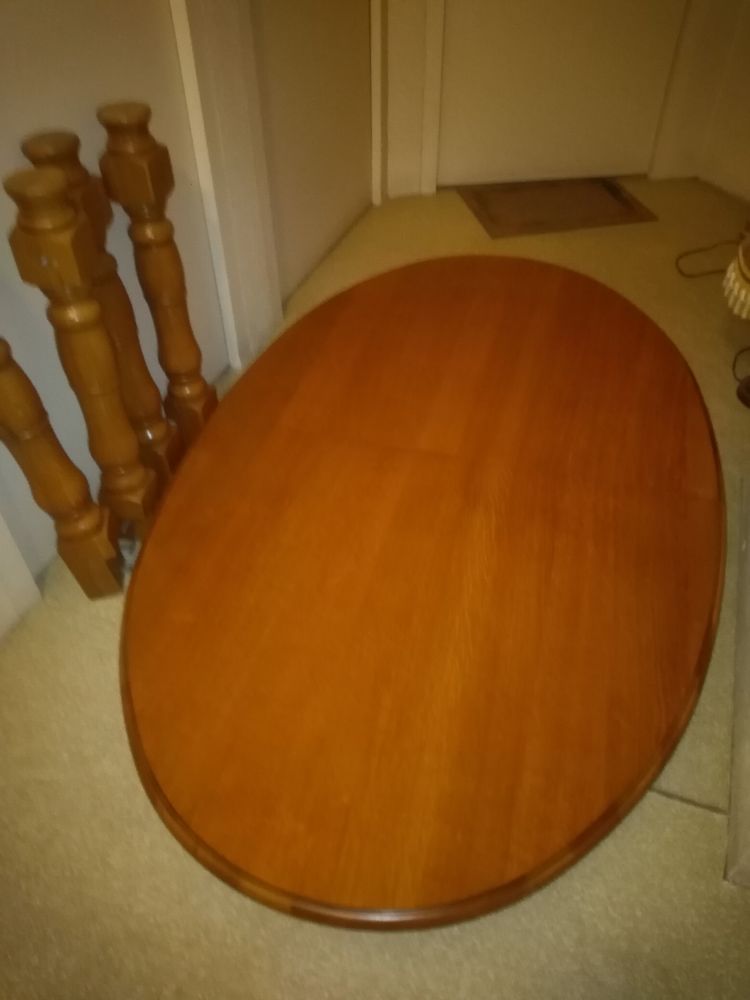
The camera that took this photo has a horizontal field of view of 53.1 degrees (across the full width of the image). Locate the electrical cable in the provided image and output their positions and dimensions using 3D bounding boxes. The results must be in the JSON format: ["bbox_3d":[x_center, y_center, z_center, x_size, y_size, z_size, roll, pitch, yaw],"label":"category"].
[{"bbox_3d":[1.074,-0.762,2.372,0.310,0.010,0.170,-15,45,-15],"label":"electrical cable"}]

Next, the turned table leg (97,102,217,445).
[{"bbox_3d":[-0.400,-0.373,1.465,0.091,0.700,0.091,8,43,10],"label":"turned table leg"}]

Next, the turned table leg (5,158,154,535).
[{"bbox_3d":[-0.460,-0.171,1.248,0.091,0.700,0.091,2,43,2],"label":"turned table leg"}]

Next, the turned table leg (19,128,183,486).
[{"bbox_3d":[-0.450,-0.271,1.357,0.091,0.700,0.091,3,43,8],"label":"turned table leg"}]

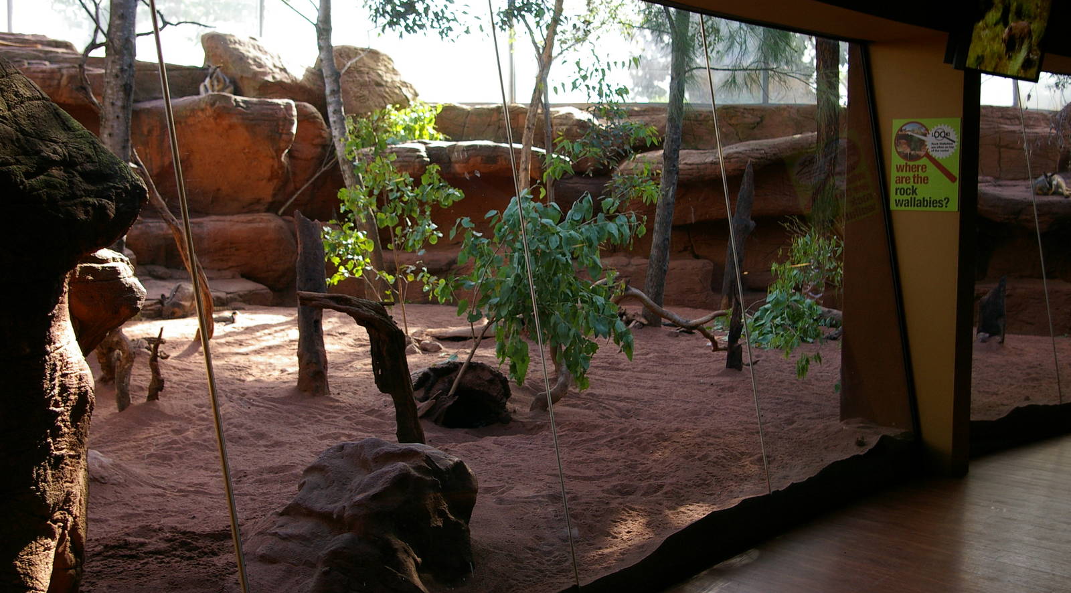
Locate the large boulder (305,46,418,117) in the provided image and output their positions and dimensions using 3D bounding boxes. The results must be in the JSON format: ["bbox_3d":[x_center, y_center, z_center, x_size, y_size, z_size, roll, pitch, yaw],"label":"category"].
[{"bbox_3d":[-2.443,-2.997,17.400,1.580,1.000,1.300,0,5,-4],"label":"large boulder"}]

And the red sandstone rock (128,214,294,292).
[{"bbox_3d":[-4.296,-0.586,16.500,2.300,1.020,1.400,-1,5,-7],"label":"red sandstone rock"}]

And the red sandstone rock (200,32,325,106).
[{"bbox_3d":[-3.787,-3.124,17.200,1.700,1.050,1.300,-1,5,-6],"label":"red sandstone rock"}]

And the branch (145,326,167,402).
[{"bbox_3d":[-2.733,0.492,9.000,0.150,0.530,0.120,-1,5,-9],"label":"branch"}]

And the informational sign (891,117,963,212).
[{"bbox_3d":[2.452,-0.828,7.850,0.413,0.582,0.012,2,5,26],"label":"informational sign"}]

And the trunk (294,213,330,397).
[{"bbox_3d":[-1.649,0.049,9.200,0.240,1.370,0.230,0,5,-5],"label":"trunk"}]

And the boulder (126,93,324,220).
[{"bbox_3d":[-4.172,-1.903,16.800,2.500,1.650,1.700,-1,5,-7],"label":"boulder"}]

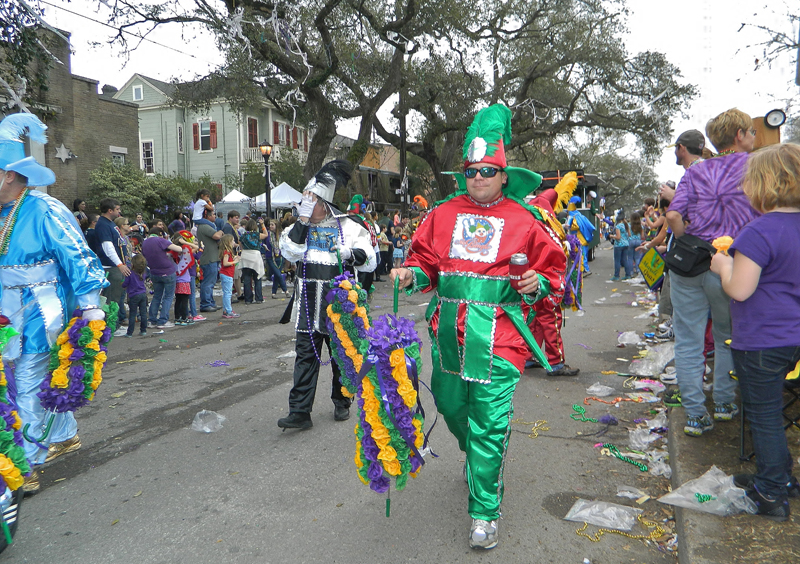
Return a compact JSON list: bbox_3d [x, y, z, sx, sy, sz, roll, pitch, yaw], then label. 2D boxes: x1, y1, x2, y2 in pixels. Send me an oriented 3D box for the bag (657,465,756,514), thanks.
[{"bbox_3d":[1.371,0.926,2.543,0.460,0.080,0.300,-4,7,-30],"label":"bag"}]

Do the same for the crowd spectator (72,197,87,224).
[{"bbox_3d":[-5.919,-0.717,10.785,0.400,1.650,0.500,-2,6,-6],"label":"crowd spectator"}]

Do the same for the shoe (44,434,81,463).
[{"bbox_3d":[-2.107,1.001,3.559,0.110,0.125,0.300,2,6,23],"label":"shoe"}]

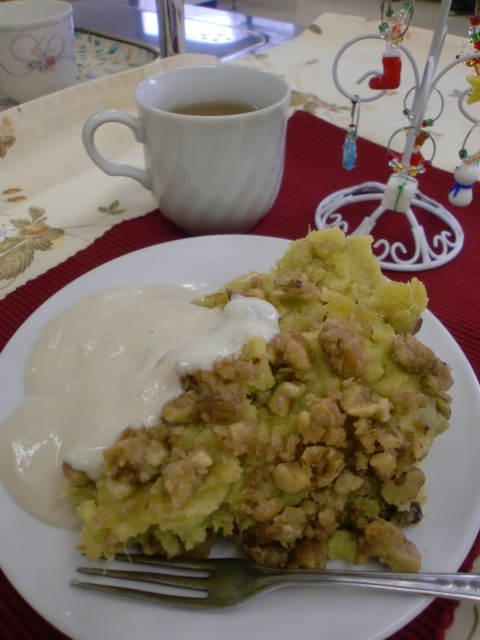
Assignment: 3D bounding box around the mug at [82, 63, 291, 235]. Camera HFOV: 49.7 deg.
[{"bbox_3d":[-0.034,-0.100,0.315,0.122,0.080,0.085,0,43,0],"label":"mug"}]

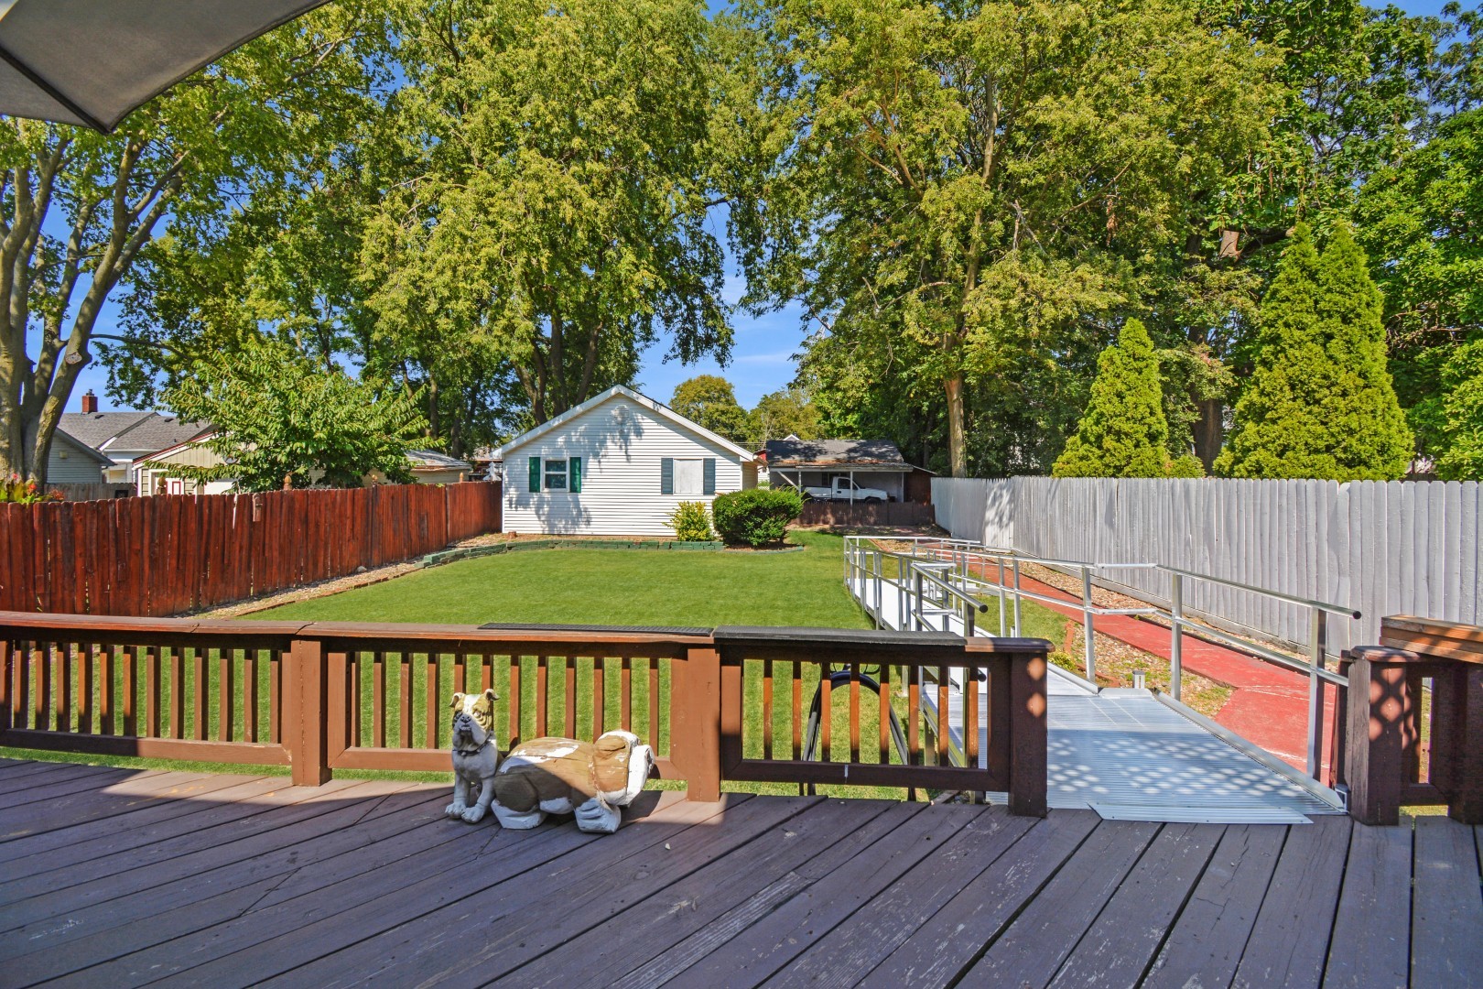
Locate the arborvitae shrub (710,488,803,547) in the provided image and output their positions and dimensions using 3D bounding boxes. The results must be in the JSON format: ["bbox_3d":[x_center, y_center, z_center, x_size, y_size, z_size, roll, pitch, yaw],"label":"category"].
[{"bbox_3d":[0.393,0.607,17.040,2.450,1.560,2.100,0,2,4],"label":"arborvitae shrub"}]

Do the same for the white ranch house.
[{"bbox_3d":[-3.318,-1.185,23.648,7.950,4.600,10.200,0,2,4],"label":"white ranch house"}]

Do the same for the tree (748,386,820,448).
[{"bbox_3d":[4.204,-5.106,57.893,8.500,10.400,8.500,0,2,4],"label":"tree"}]

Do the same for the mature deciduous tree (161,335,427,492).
[{"bbox_3d":[-9.786,-1.023,13.883,5.000,5.150,5.000,0,2,4],"label":"mature deciduous tree"}]

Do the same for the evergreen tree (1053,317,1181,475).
[{"bbox_3d":[8.446,-1.207,14.174,2.500,5.600,2.500,0,2,4],"label":"evergreen tree"}]

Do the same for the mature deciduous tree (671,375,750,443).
[{"bbox_3d":[-3.082,-5.592,57.878,8.000,11.300,8.000,0,2,4],"label":"mature deciduous tree"}]

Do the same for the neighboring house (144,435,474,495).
[{"bbox_3d":[-14.552,-0.452,21.592,6.900,3.600,6.700,0,2,4],"label":"neighboring house"}]

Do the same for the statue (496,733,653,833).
[{"bbox_3d":[-0.735,1.236,2.780,0.670,0.375,0.300,0,2,4],"label":"statue"}]

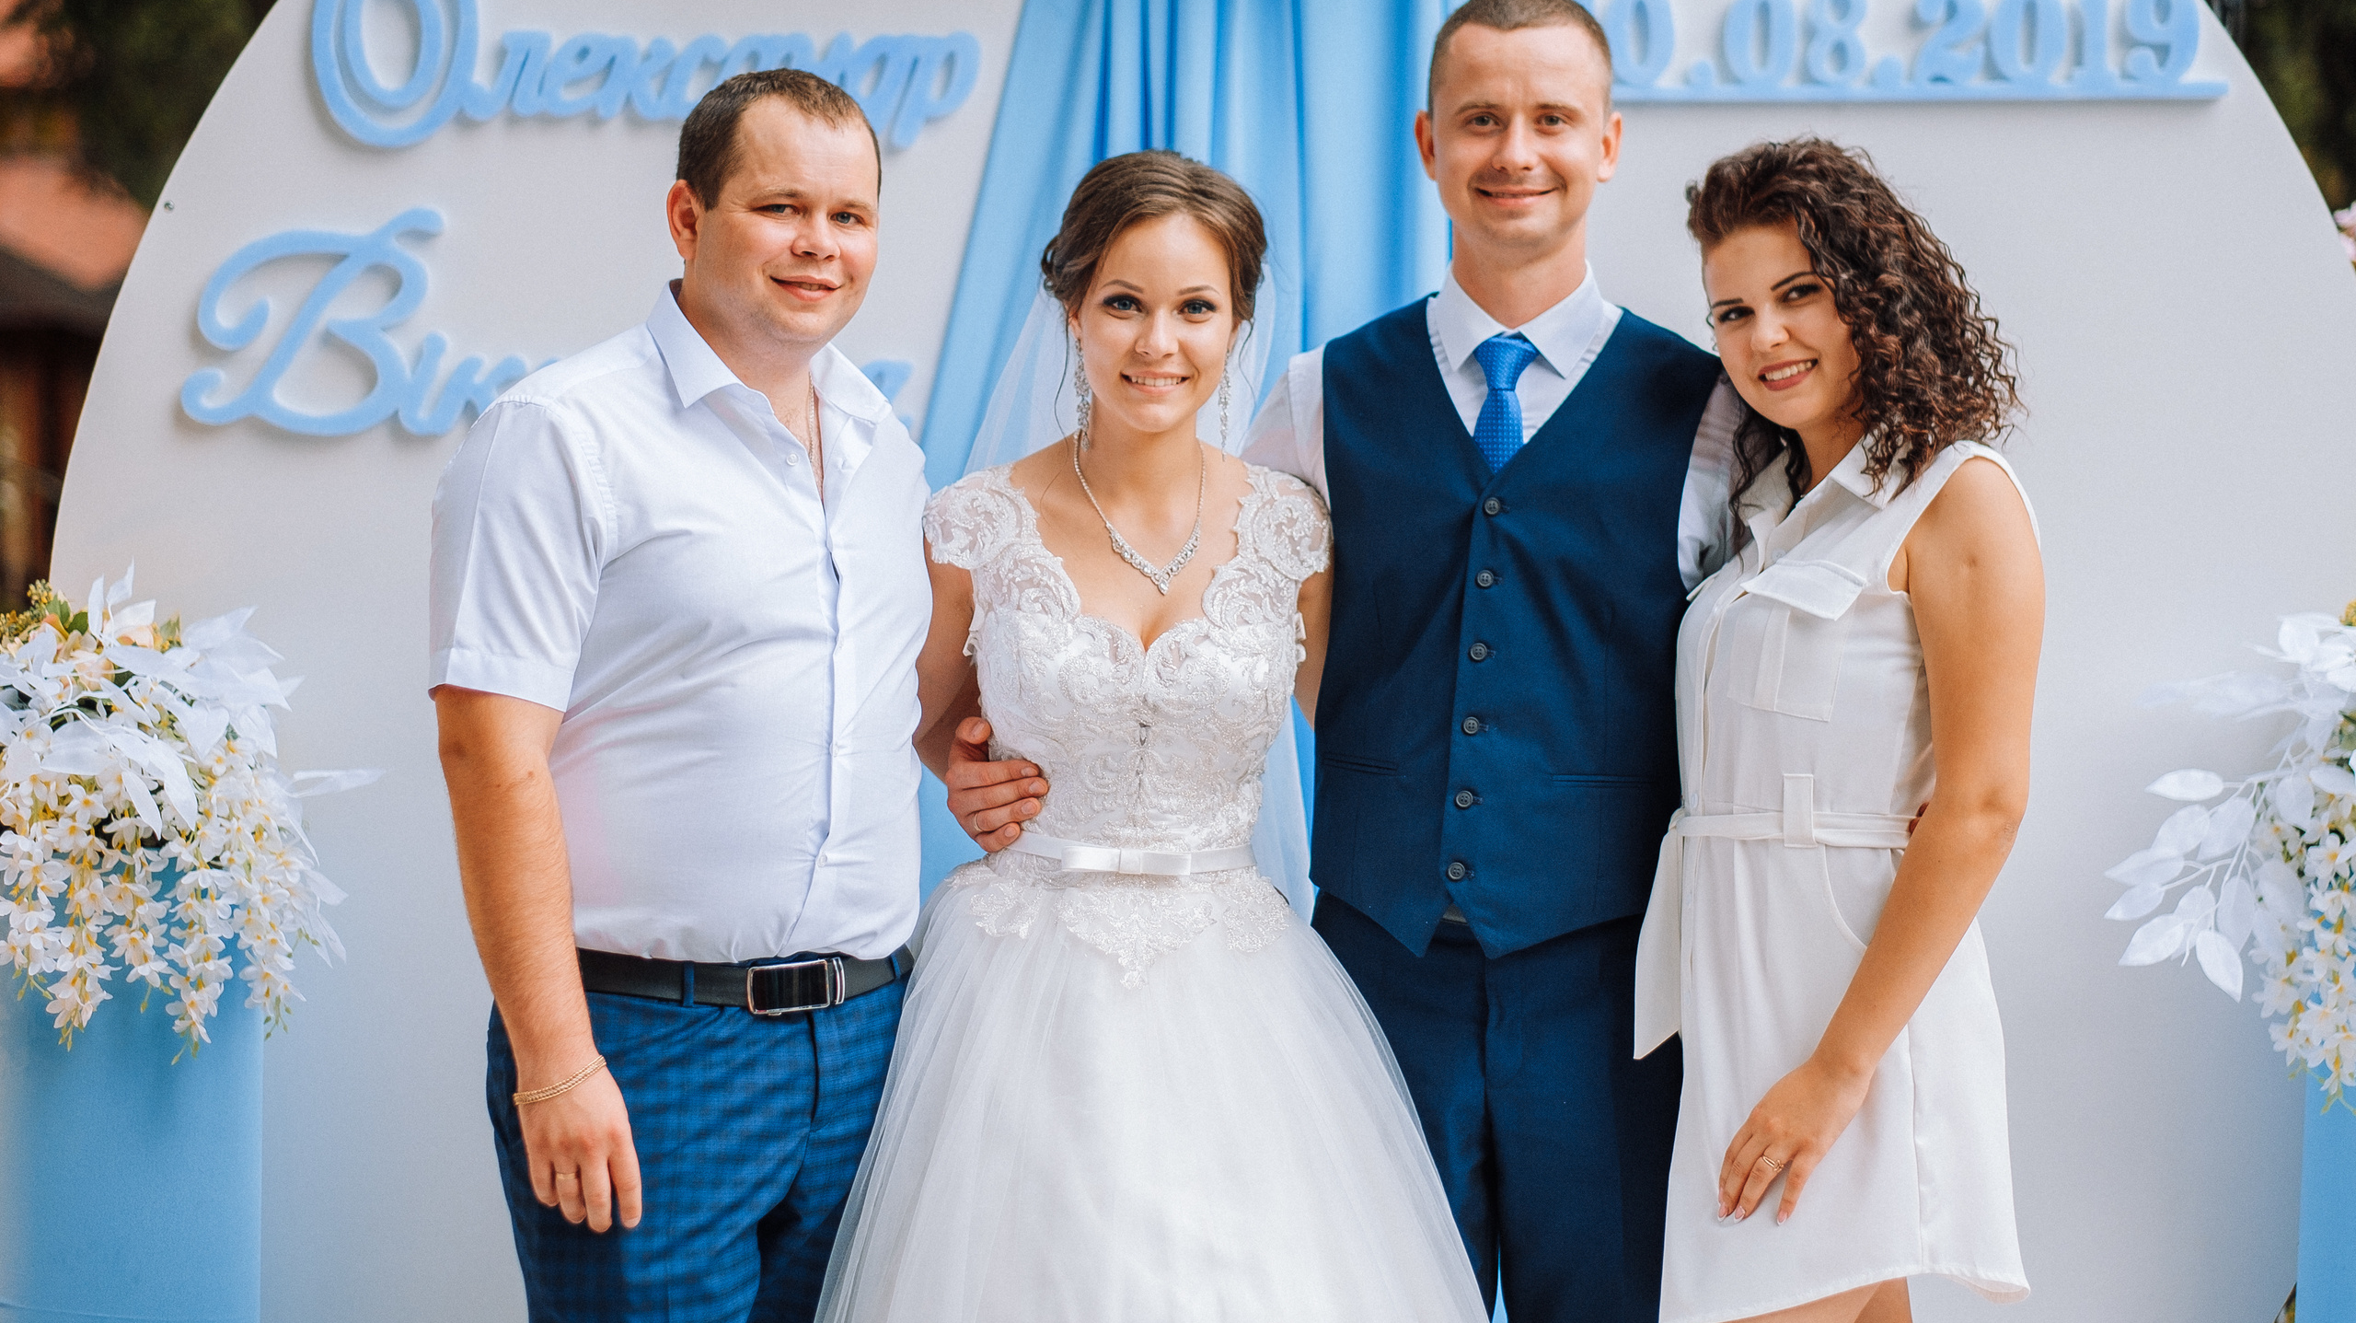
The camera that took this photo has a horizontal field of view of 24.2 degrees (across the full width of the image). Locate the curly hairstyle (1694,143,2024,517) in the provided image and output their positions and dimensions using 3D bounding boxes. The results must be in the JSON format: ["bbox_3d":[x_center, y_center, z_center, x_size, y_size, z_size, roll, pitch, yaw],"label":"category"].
[{"bbox_3d":[0.600,-0.295,4.860,0.265,0.330,0.250,-5,5,22],"label":"curly hairstyle"}]

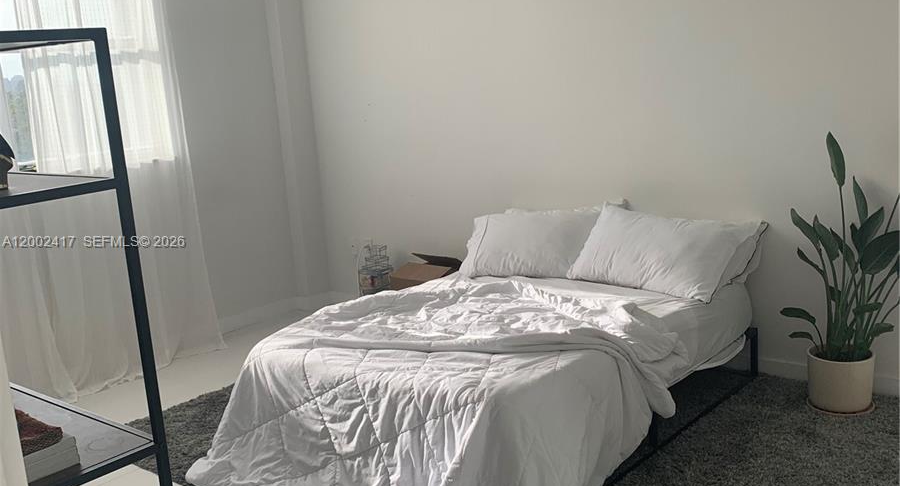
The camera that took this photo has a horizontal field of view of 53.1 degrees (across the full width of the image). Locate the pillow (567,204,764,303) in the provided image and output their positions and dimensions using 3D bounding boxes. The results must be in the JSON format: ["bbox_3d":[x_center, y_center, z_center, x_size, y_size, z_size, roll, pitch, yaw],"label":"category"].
[{"bbox_3d":[0.950,0.024,4.185,0.790,0.180,0.470,11,60,48],"label":"pillow"}]

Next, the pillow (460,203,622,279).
[{"bbox_3d":[0.437,-0.002,4.684,0.760,0.180,0.440,-3,54,28],"label":"pillow"}]

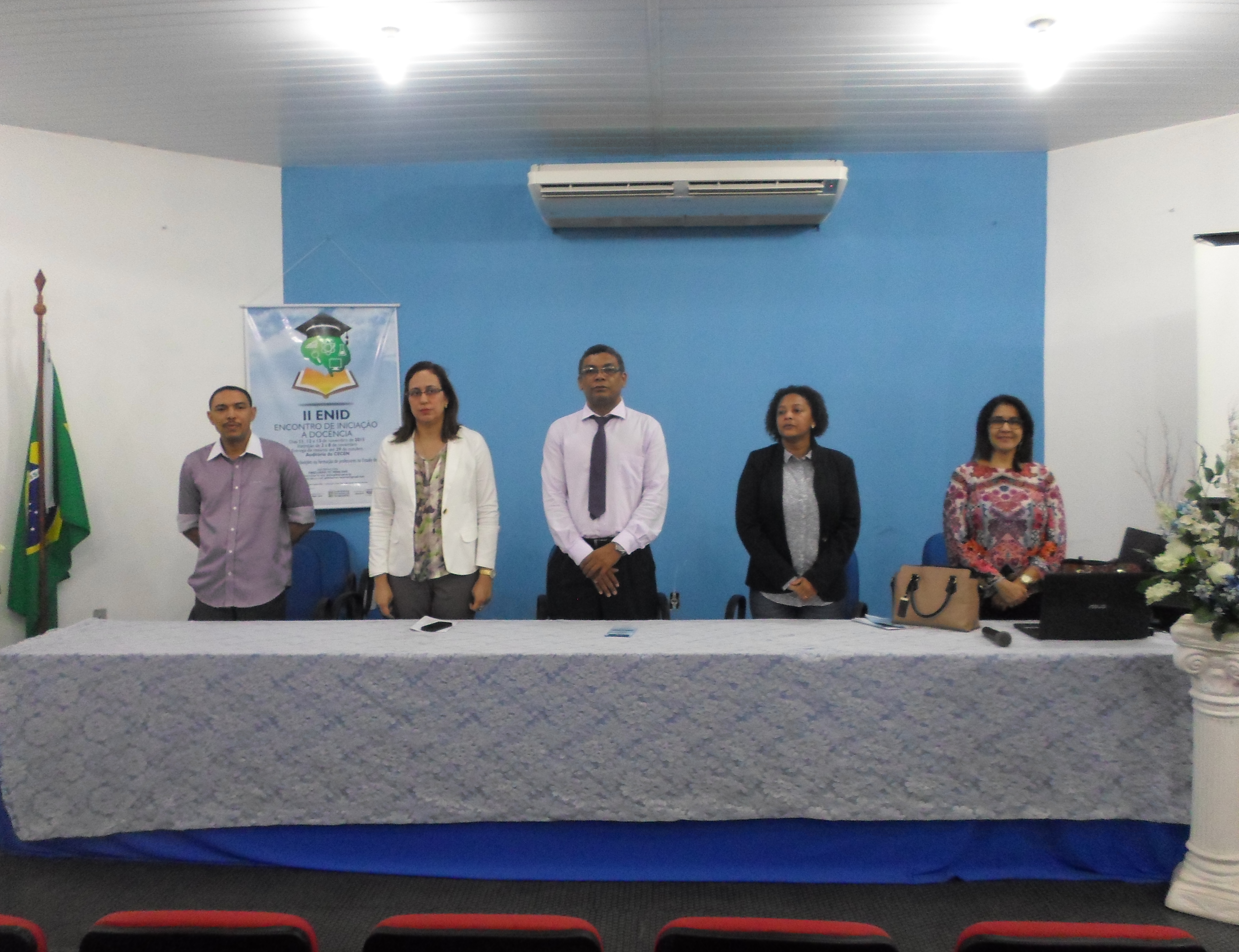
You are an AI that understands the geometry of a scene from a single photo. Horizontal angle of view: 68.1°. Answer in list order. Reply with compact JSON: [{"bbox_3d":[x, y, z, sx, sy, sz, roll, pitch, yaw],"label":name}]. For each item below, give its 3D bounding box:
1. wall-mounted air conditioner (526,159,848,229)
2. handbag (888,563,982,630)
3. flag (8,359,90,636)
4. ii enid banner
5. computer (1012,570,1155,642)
[{"bbox_3d":[0.347,-1.537,5.034,1.650,0.210,0.680,0,3,3],"label":"wall-mounted air conditioner"},{"bbox_3d":[1.161,0.439,3.378,0.285,0.225,0.130,1,3,27],"label":"handbag"},{"bbox_3d":[-2.840,0.132,4.563,0.360,1.440,0.220,-1,3,-12],"label":"flag"},{"bbox_3d":[-1.786,-0.403,5.506,0.920,1.220,0.040,0,3,0],"label":"ii enid banner"},{"bbox_3d":[1.616,0.436,3.219,0.380,0.240,0.320,0,3,1],"label":"computer"}]

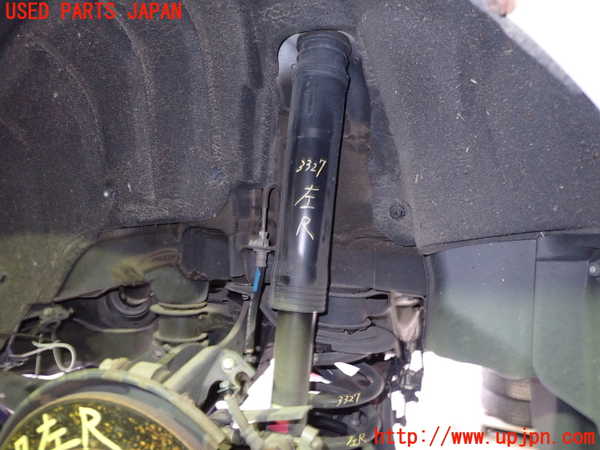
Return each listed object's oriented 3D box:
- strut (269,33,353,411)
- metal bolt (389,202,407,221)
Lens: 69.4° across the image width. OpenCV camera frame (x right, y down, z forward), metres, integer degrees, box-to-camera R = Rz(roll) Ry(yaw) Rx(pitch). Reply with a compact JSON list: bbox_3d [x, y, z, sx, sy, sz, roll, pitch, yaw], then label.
[{"bbox_3d":[0.010,0.002,0.600,0.080,0.550,0.080,5,0,0],"label":"strut"},{"bbox_3d":[0.151,-0.021,0.670,0.026,0.026,0.014,0,-2,11],"label":"metal bolt"}]

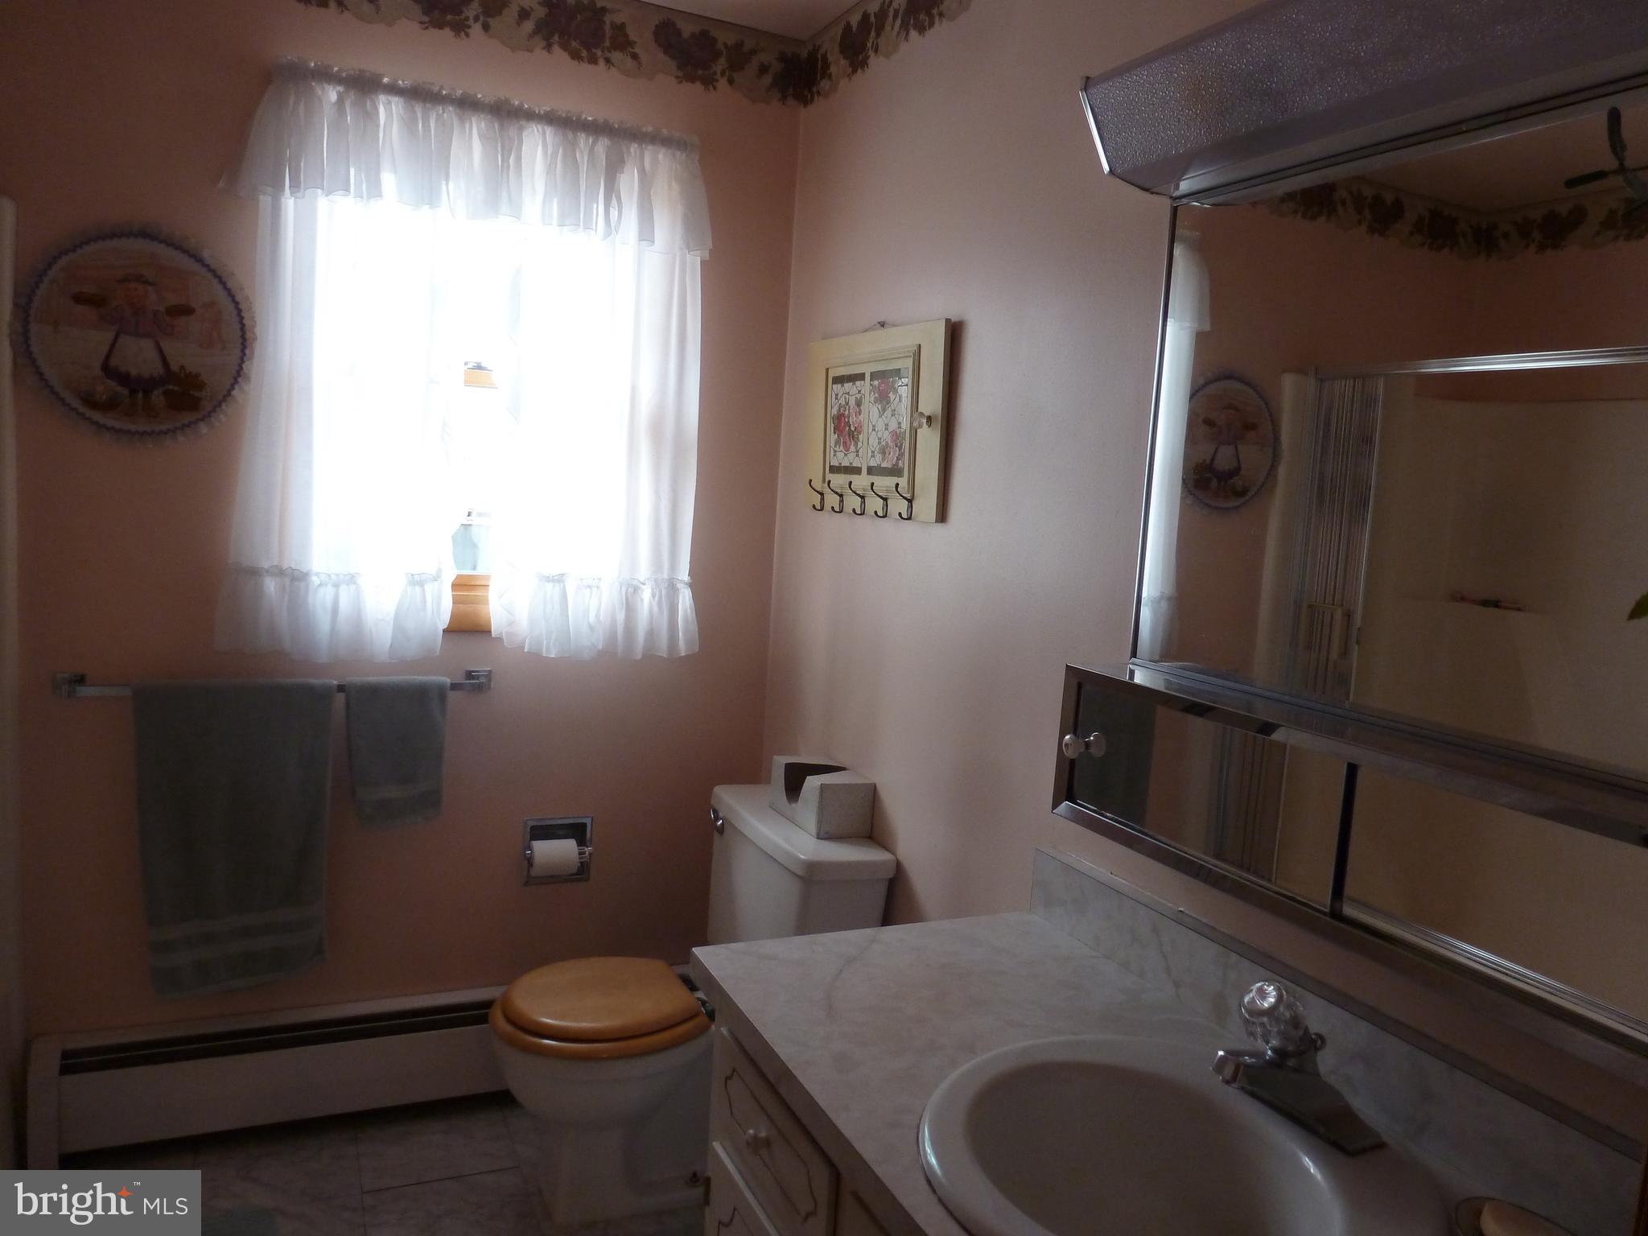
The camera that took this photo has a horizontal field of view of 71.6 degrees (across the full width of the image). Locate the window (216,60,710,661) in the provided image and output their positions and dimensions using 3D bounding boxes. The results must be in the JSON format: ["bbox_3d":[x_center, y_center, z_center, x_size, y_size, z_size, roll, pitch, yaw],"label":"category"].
[{"bbox_3d":[-0.701,-0.482,2.392,0.995,1.144,0.095,1,7,-25],"label":"window"}]

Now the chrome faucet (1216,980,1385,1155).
[{"bbox_3d":[0.477,0.449,1.189,0.155,0.145,0.157,1,7,-25],"label":"chrome faucet"}]

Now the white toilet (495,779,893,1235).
[{"bbox_3d":[-0.302,0.779,2.233,0.674,0.750,0.525,1,7,-25],"label":"white toilet"}]

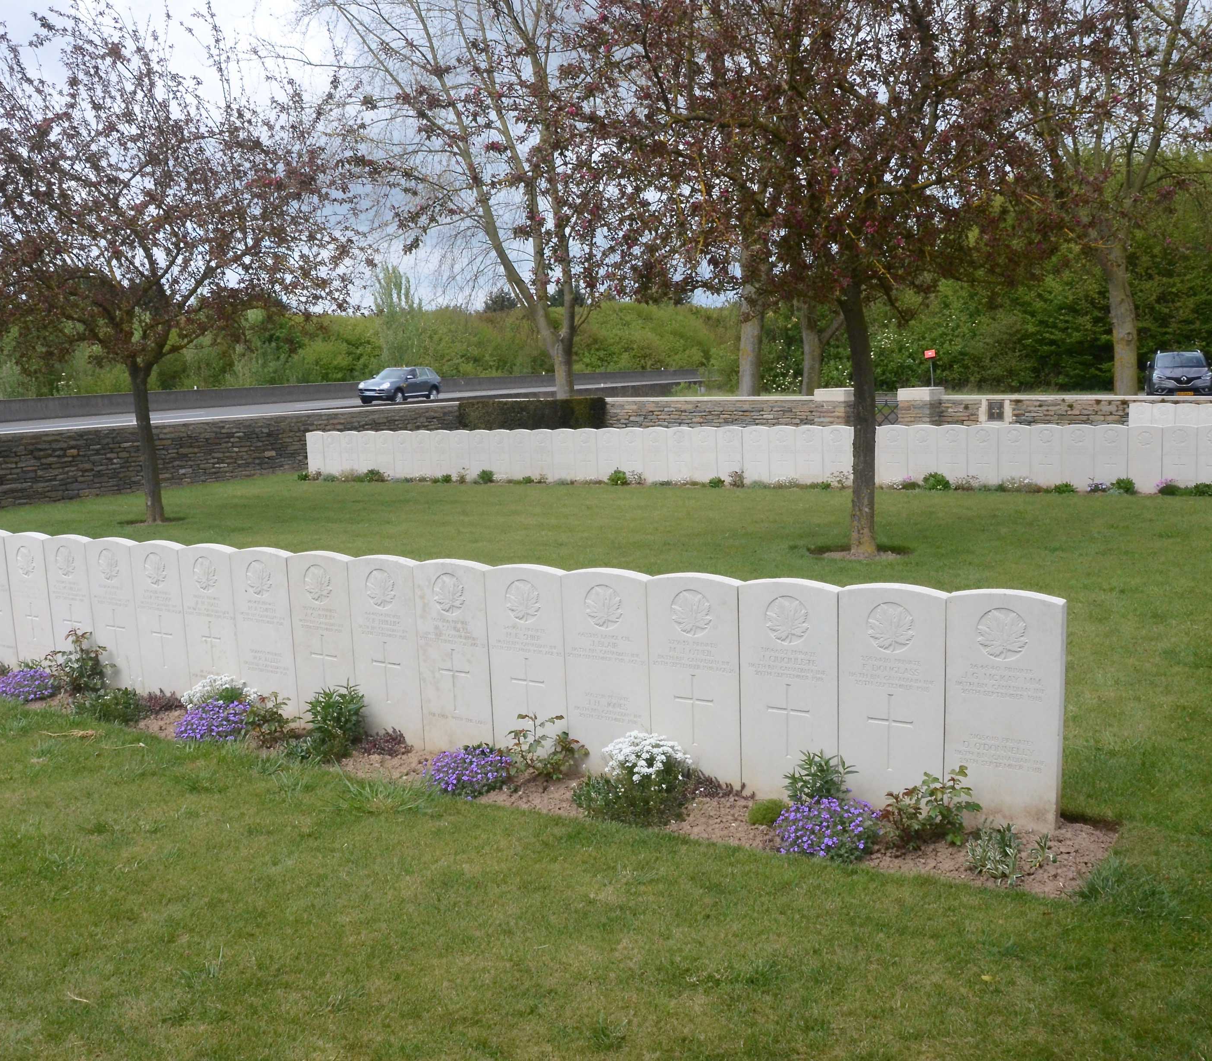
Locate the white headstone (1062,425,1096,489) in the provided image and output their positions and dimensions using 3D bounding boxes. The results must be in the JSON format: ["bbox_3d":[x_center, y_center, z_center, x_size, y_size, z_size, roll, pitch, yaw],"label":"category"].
[{"bbox_3d":[5.644,-0.868,14.303,0.381,0.813,0.076,2,9,30],"label":"white headstone"}]

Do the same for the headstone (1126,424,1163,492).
[{"bbox_3d":[6.319,-0.845,14.044,0.381,0.825,0.078,3,10,30],"label":"headstone"}]

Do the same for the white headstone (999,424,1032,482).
[{"bbox_3d":[5.004,-0.895,14.672,0.381,0.813,0.076,2,9,30],"label":"white headstone"}]

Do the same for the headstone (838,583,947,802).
[{"bbox_3d":[1.008,0.586,4.196,0.381,0.815,0.078,3,10,31],"label":"headstone"}]

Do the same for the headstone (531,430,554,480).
[{"bbox_3d":[-0.919,-1.129,18.094,0.381,0.800,0.078,2,9,30],"label":"headstone"}]

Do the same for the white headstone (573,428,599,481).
[{"bbox_3d":[-0.251,-1.111,17.794,0.381,0.825,0.078,3,10,30],"label":"white headstone"}]

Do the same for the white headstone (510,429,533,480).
[{"bbox_3d":[-1.252,-1.149,18.364,0.381,0.825,0.078,3,10,30],"label":"white headstone"}]

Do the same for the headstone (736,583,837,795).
[{"bbox_3d":[0.682,0.573,4.381,0.381,0.800,0.078,3,10,31],"label":"headstone"}]

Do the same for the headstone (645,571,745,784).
[{"bbox_3d":[0.355,0.552,4.587,0.381,0.813,0.076,3,9,31],"label":"headstone"}]

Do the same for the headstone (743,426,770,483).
[{"bbox_3d":[2.055,-1.010,16.295,0.380,0.800,0.076,3,10,30],"label":"headstone"}]

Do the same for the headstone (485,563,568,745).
[{"bbox_3d":[-0.307,0.554,4.940,0.381,0.830,0.078,2,9,30],"label":"headstone"}]

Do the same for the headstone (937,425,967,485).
[{"bbox_3d":[4.340,-0.916,14.984,0.380,0.800,0.076,3,10,30],"label":"headstone"}]

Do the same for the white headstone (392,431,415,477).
[{"bbox_3d":[-3.245,-1.214,19.444,0.381,0.813,0.076,2,9,30],"label":"white headstone"}]

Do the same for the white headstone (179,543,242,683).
[{"bbox_3d":[-1.931,0.476,5.951,0.381,0.825,0.078,3,10,31],"label":"white headstone"}]

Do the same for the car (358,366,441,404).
[{"bbox_3d":[-9.528,-6.758,55.790,1.940,1.700,4.780,2,8,25],"label":"car"}]

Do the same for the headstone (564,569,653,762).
[{"bbox_3d":[0.025,0.551,4.745,0.380,0.810,0.076,3,10,31],"label":"headstone"}]

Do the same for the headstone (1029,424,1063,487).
[{"bbox_3d":[5.302,-0.875,14.432,0.380,0.800,0.076,3,10,30],"label":"headstone"}]

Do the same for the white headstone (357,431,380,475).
[{"bbox_3d":[-3.898,-1.238,19.801,0.381,0.800,0.078,2,9,30],"label":"white headstone"}]

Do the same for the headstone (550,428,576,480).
[{"bbox_3d":[-0.587,-1.112,17.804,0.380,0.800,0.076,3,10,30],"label":"headstone"}]

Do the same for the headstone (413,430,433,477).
[{"bbox_3d":[-2.917,-1.219,19.293,0.381,0.780,0.078,2,9,30],"label":"headstone"}]

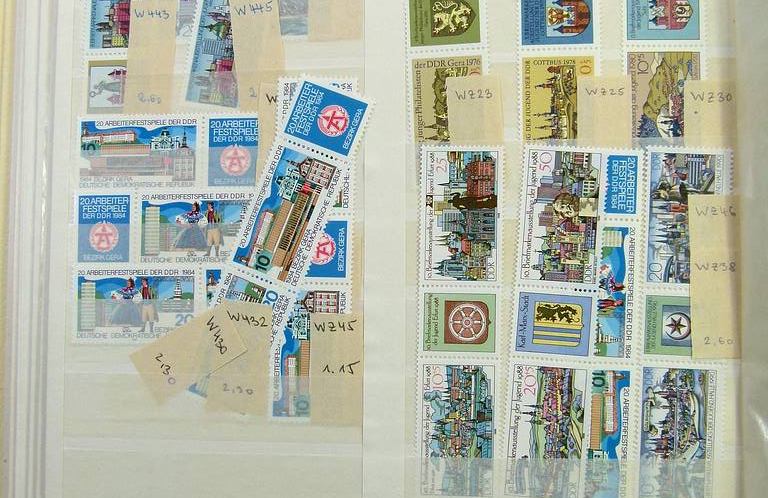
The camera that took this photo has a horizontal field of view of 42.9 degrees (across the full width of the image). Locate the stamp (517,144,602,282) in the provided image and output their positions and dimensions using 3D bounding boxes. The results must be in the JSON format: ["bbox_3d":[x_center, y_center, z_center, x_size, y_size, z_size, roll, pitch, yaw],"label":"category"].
[{"bbox_3d":[0.054,-0.010,0.298,0.025,0.001,0.043,5,86,5],"label":"stamp"}]

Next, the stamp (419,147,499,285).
[{"bbox_3d":[0.024,-0.010,0.300,0.025,0.001,0.043,1,86,5],"label":"stamp"}]

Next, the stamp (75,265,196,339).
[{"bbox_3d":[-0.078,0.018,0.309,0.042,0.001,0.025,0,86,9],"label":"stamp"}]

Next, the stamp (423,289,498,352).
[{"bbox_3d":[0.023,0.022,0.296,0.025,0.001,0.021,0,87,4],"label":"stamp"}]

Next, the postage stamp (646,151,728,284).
[{"bbox_3d":[0.092,-0.009,0.297,0.025,0.001,0.042,2,86,4],"label":"postage stamp"}]

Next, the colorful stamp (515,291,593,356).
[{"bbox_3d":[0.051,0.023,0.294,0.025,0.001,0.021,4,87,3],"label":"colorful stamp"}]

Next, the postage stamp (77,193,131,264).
[{"bbox_3d":[-0.094,-0.007,0.329,0.019,0.001,0.024,-1,87,11],"label":"postage stamp"}]

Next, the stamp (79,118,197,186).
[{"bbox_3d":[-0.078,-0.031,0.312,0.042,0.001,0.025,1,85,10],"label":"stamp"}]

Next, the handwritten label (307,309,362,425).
[{"bbox_3d":[-0.015,0.037,0.305,0.017,0.001,0.035,0,86,8],"label":"handwritten label"}]

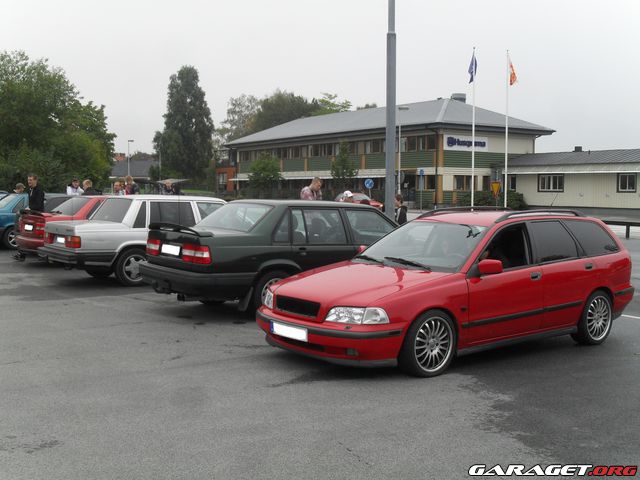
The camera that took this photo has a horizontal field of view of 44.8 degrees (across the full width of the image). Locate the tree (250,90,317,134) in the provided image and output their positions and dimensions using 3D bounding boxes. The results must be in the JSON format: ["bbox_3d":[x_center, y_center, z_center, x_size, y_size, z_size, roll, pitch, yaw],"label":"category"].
[{"bbox_3d":[-5.327,-13.756,113.496,10.500,15.740,10.500,0,4,0],"label":"tree"}]

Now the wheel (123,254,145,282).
[{"bbox_3d":[-2.995,0.447,12.481,0.430,0.430,0.200,-2,4,-35],"label":"wheel"}]

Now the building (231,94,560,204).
[{"bbox_3d":[5.112,-8.979,80.919,14.400,10.250,36.000,-2,4,-35],"label":"building"}]

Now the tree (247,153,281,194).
[{"bbox_3d":[-5.409,-6.157,77.159,3.500,5.049,3.500,0,4,0],"label":"tree"}]

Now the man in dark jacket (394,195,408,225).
[{"bbox_3d":[1.553,-0.091,15.050,0.300,1.580,0.450,0,4,-9],"label":"man in dark jacket"}]

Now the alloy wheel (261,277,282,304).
[{"bbox_3d":[-0.533,0.643,8.931,0.430,0.430,0.200,-2,4,-35],"label":"alloy wheel"}]

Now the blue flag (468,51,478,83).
[{"bbox_3d":[9.291,-10.502,47.000,0.650,2.000,0.300,0,4,0],"label":"blue flag"}]

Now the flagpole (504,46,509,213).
[{"bbox_3d":[11.357,-6.525,47.312,0.120,9.910,0.120,0,4,0],"label":"flagpole"}]

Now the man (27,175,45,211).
[{"bbox_3d":[-5.617,-0.377,15.358,0.500,1.830,0.320,3,5,38],"label":"man"}]

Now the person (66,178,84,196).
[{"bbox_3d":[-5.670,-0.562,18.057,0.550,1.800,0.350,-2,4,-27],"label":"person"}]

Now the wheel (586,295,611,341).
[{"bbox_3d":[2.852,0.814,8.177,0.460,0.460,0.200,-3,5,-39],"label":"wheel"}]

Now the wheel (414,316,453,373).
[{"bbox_3d":[0.886,0.869,6.557,0.460,0.460,0.200,-3,5,-39],"label":"wheel"}]

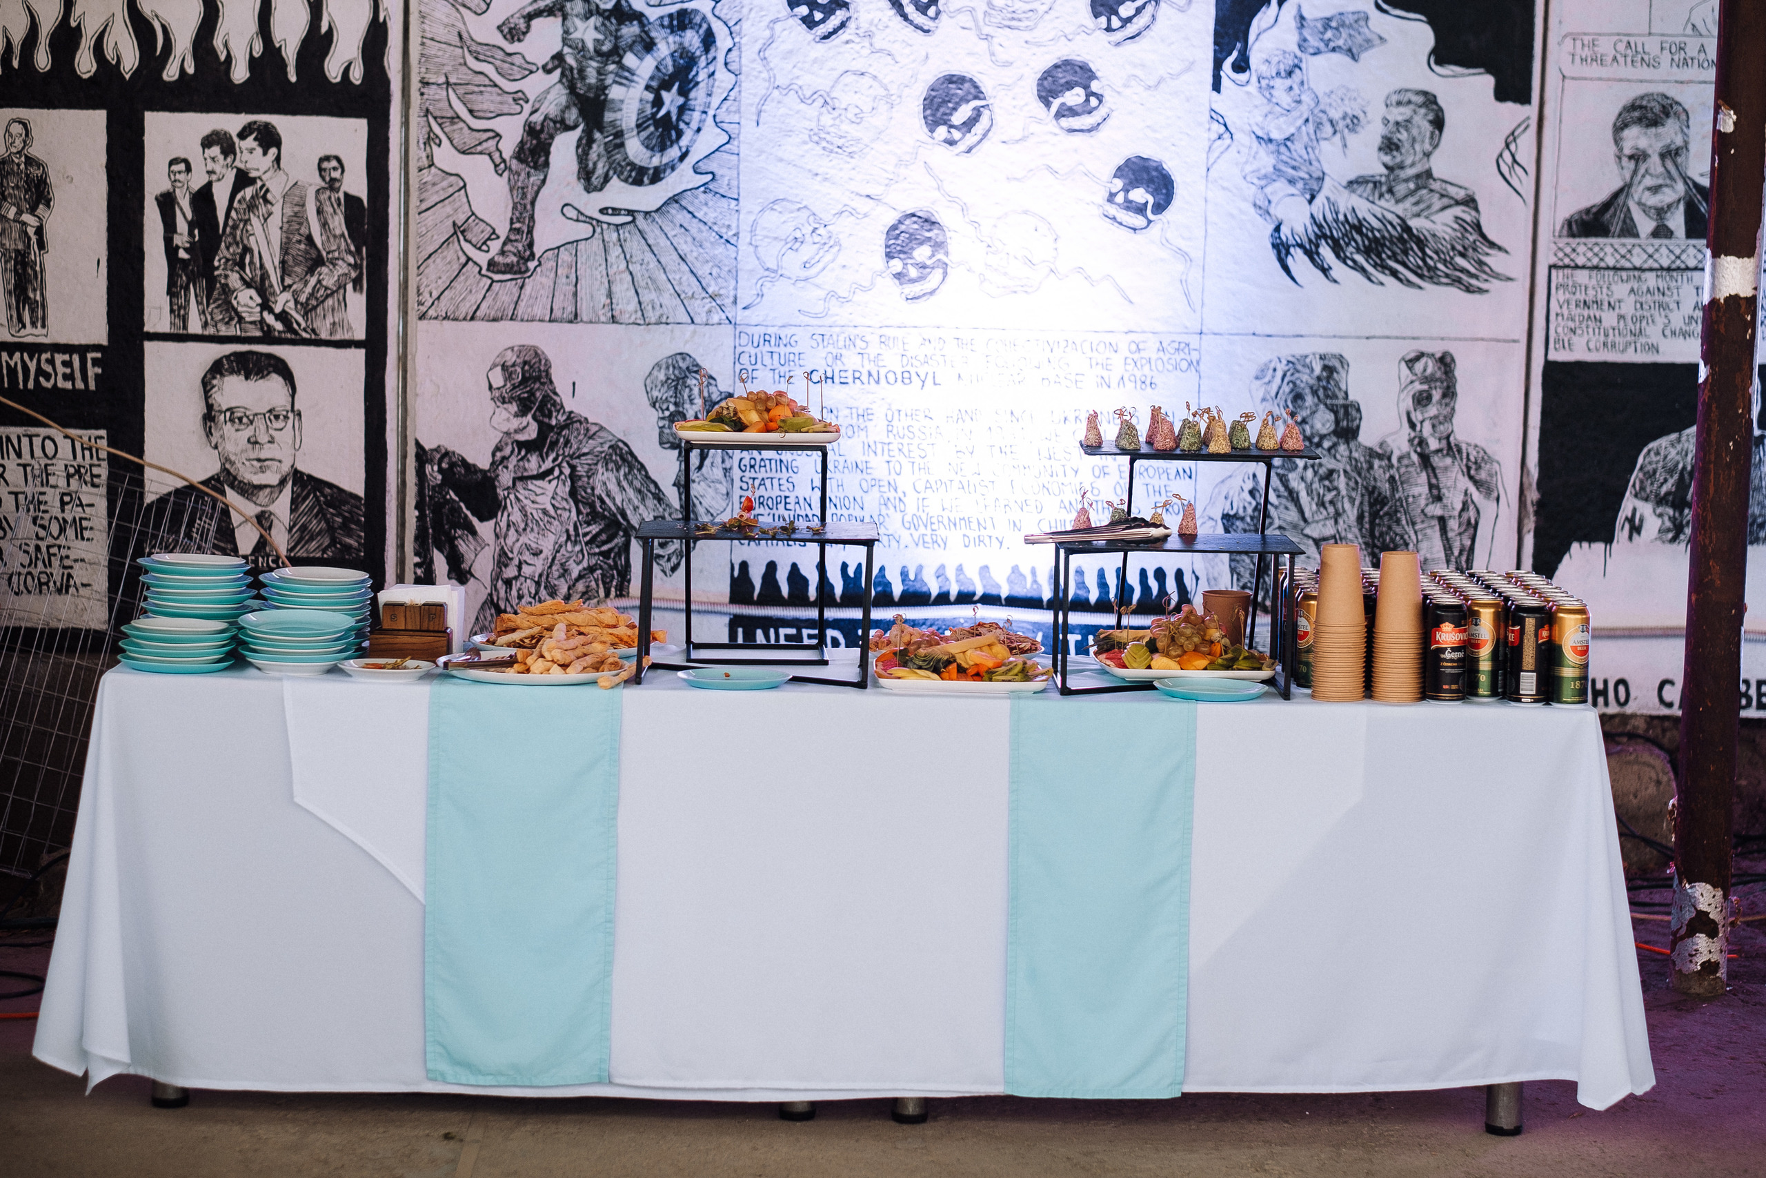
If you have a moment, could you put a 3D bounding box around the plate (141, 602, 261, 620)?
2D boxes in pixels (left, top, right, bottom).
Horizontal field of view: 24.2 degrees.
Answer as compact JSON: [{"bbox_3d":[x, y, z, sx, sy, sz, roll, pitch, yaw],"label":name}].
[{"bbox_3d":[-1.159,0.038,6.990,0.192,0.024,0.192,1,6,0],"label":"plate"}]

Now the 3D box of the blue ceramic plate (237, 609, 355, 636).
[{"bbox_3d":[-0.961,0.064,6.759,0.190,0.023,0.190,1,9,0],"label":"blue ceramic plate"}]

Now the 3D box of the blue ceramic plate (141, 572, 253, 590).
[{"bbox_3d":[-1.153,-0.008,6.928,0.190,0.022,0.190,1,6,0],"label":"blue ceramic plate"}]

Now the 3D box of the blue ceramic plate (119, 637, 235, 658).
[{"bbox_3d":[-1.154,0.100,6.743,0.190,0.022,0.190,1,6,0],"label":"blue ceramic plate"}]

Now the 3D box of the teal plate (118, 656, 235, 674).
[{"bbox_3d":[-1.168,0.124,6.817,0.192,0.019,0.192,1,6,0],"label":"teal plate"}]

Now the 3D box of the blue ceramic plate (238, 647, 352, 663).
[{"bbox_3d":[-0.970,0.111,6.820,0.192,0.024,0.192,1,6,0],"label":"blue ceramic plate"}]

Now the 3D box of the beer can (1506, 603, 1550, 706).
[{"bbox_3d":[1.060,0.105,6.742,0.066,0.168,0.066,1,6,0],"label":"beer can"}]

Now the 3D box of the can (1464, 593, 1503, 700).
[{"bbox_3d":[0.993,0.101,6.770,0.066,0.168,0.066,1,6,0],"label":"can"}]

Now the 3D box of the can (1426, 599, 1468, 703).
[{"bbox_3d":[0.919,0.101,6.707,0.066,0.168,0.066,1,6,0],"label":"can"}]

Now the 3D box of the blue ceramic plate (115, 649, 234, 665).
[{"bbox_3d":[-1.169,0.115,6.816,0.192,0.024,0.192,1,6,0],"label":"blue ceramic plate"}]

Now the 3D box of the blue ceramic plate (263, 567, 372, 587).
[{"bbox_3d":[-0.960,-0.004,6.980,0.192,0.024,0.192,1,6,0],"label":"blue ceramic plate"}]

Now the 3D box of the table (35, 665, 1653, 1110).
[{"bbox_3d":[-0.063,0.493,7.001,2.611,0.725,0.670,1,6,0],"label":"table"}]

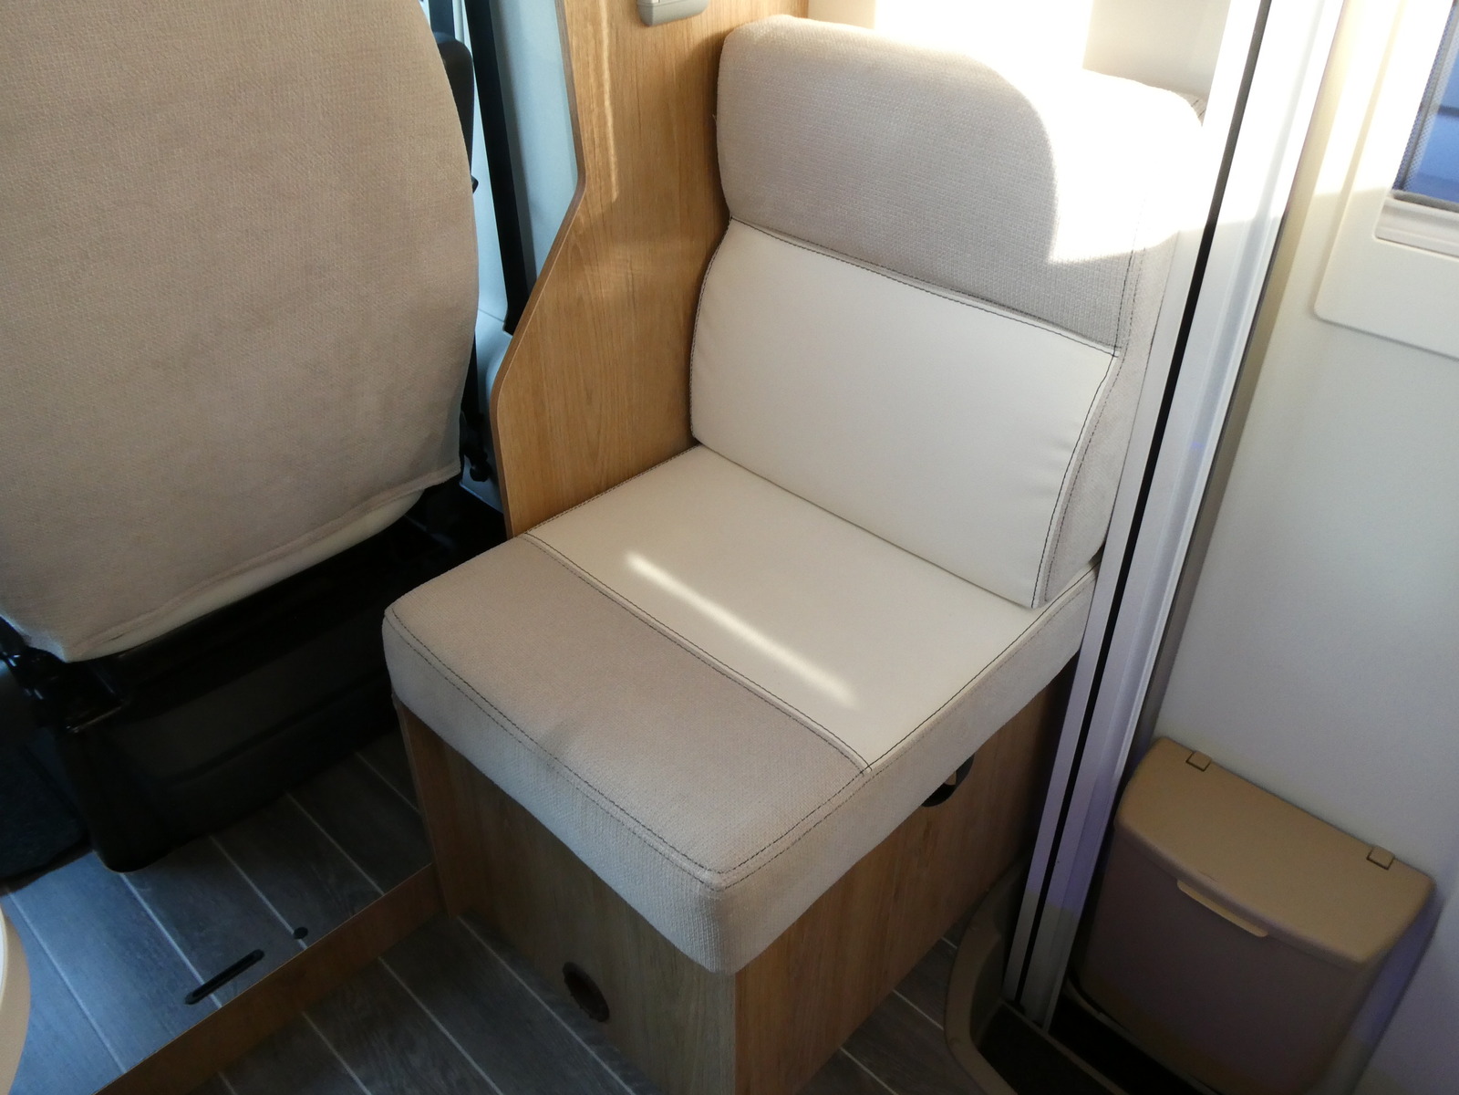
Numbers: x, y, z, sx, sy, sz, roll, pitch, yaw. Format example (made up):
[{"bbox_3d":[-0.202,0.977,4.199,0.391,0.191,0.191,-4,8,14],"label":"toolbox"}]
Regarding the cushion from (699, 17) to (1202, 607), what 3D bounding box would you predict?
[{"bbox_3d":[0.191,-0.260,1.134,0.483,0.480,0.174,29,45,34],"label":"cushion"}]

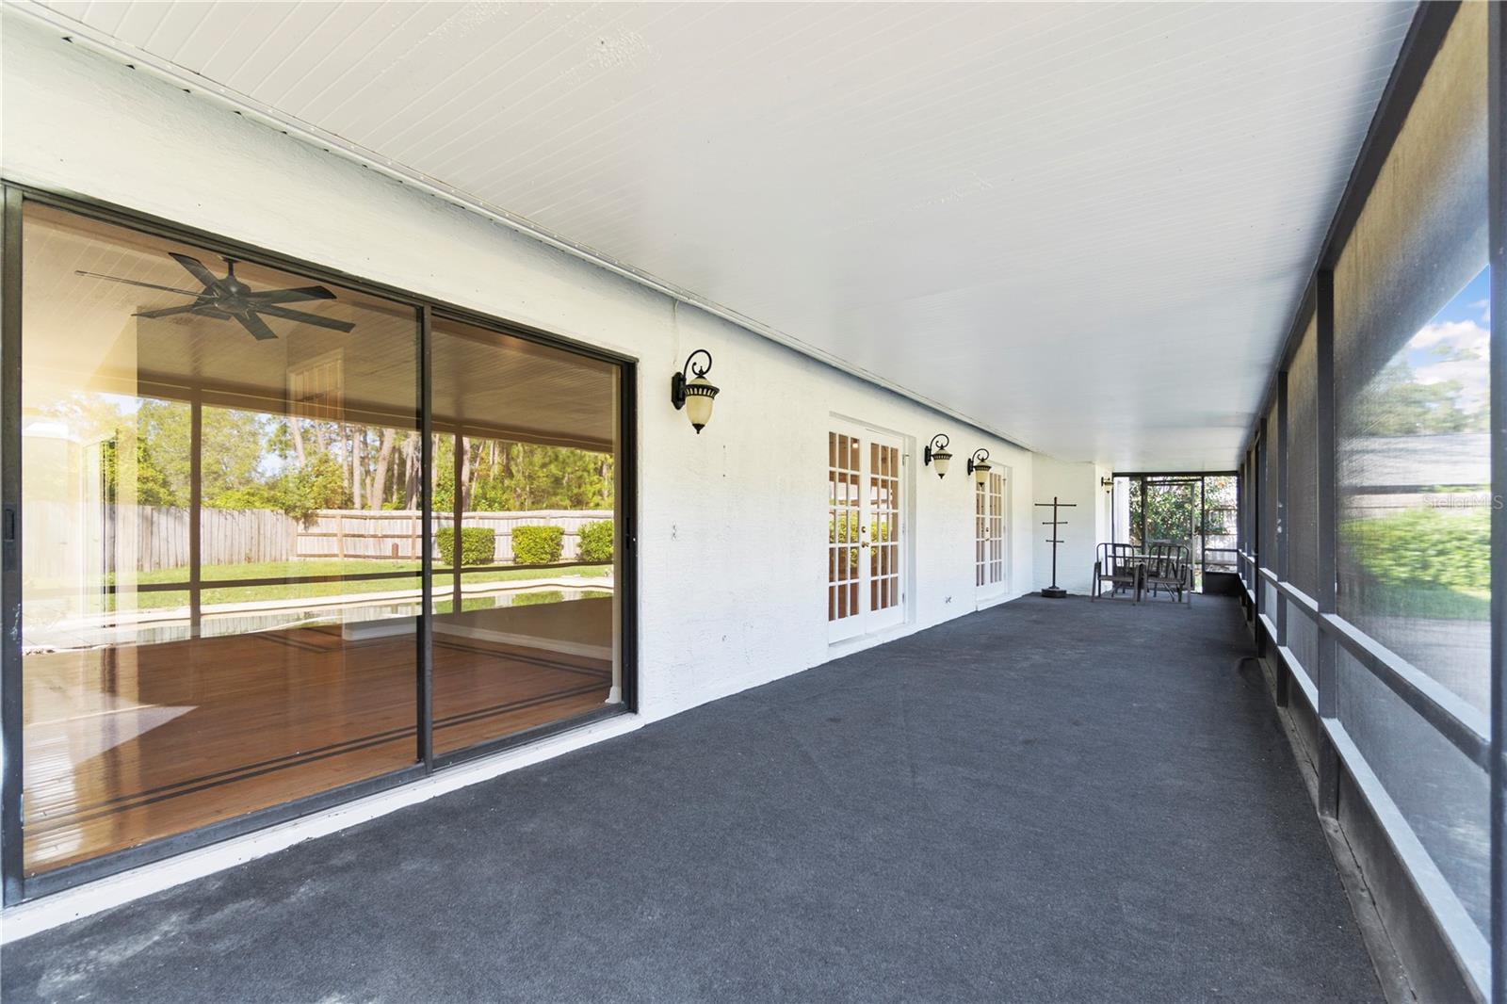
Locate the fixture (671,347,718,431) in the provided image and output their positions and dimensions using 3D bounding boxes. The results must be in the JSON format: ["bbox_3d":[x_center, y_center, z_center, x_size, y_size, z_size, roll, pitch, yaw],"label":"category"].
[{"bbox_3d":[-0.349,-0.666,3.821,0.305,0.510,0.240,-1,-2,37],"label":"fixture"}]

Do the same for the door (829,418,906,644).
[{"bbox_3d":[1.141,0.300,6.272,0.080,2.040,1.820,-1,-2,37],"label":"door"}]

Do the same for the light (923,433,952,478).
[{"bbox_3d":[2.121,-0.513,7.152,0.305,0.510,0.240,-1,-2,37],"label":"light"}]

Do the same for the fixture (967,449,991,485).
[{"bbox_3d":[3.062,-0.451,8.420,0.305,0.510,0.240,-1,-2,37],"label":"fixture"}]

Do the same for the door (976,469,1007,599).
[{"bbox_3d":[3.571,0.443,9.534,0.080,2.040,1.820,-1,-2,37],"label":"door"}]

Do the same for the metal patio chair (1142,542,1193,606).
[{"bbox_3d":[6.434,1.111,9.726,0.600,0.920,0.700,-1,-2,36],"label":"metal patio chair"}]

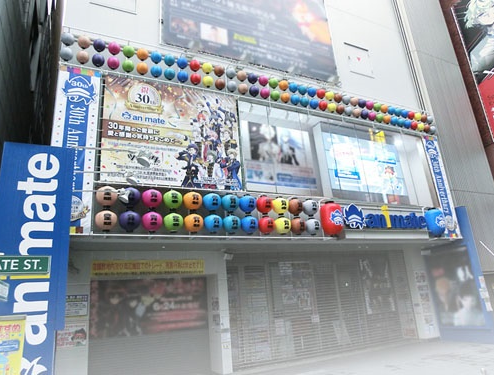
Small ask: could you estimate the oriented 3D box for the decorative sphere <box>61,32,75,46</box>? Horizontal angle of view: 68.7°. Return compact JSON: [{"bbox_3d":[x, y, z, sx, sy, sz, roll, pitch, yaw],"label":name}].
[{"bbox_3d":[-3.611,-2.979,7.284,0.255,0.260,0.255,4,-19,-26],"label":"decorative sphere"}]

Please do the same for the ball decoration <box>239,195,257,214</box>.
[{"bbox_3d":[0.023,0.408,8.574,0.404,0.448,0.404,-4,-17,-1],"label":"ball decoration"}]

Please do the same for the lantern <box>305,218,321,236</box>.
[{"bbox_3d":[1.589,0.956,8.627,0.390,0.410,0.390,4,-19,-26],"label":"lantern"}]

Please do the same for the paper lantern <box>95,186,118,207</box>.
[{"bbox_3d":[-2.801,0.202,7.234,0.404,0.448,0.404,4,-19,-25],"label":"paper lantern"}]

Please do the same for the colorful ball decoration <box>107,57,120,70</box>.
[{"bbox_3d":[-2.806,-2.614,7.589,0.240,0.245,0.240,4,-19,-25],"label":"colorful ball decoration"}]

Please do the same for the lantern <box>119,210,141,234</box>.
[{"bbox_3d":[-2.190,0.639,6.766,0.370,0.380,0.370,4,-19,-25],"label":"lantern"}]

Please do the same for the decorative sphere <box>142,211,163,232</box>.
[{"bbox_3d":[-1.821,0.655,6.959,0.390,0.410,0.390,4,-19,-26],"label":"decorative sphere"}]

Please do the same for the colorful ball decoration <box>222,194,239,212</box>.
[{"bbox_3d":[-0.385,0.382,8.379,0.404,0.448,0.404,-4,-17,-1],"label":"colorful ball decoration"}]

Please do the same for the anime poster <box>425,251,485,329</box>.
[{"bbox_3d":[7.194,3.505,12.568,0.060,2.488,1.611,5,-20,-26],"label":"anime poster"}]

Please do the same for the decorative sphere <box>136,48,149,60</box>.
[{"bbox_3d":[-2.299,-2.924,7.953,0.240,0.245,0.240,4,-19,-25],"label":"decorative sphere"}]

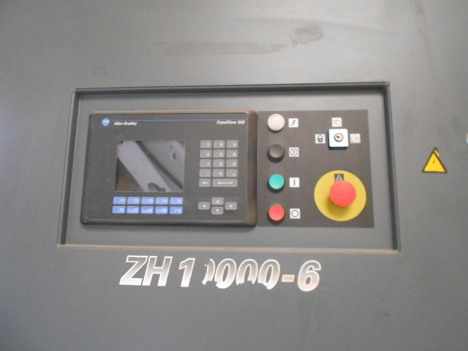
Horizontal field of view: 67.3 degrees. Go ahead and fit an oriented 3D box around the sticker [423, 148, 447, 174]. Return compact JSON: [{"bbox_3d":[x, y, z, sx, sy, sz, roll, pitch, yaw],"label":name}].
[{"bbox_3d":[0.307,-0.024,0.538,0.037,0.039,0.002,0,-10,4],"label":"sticker"}]

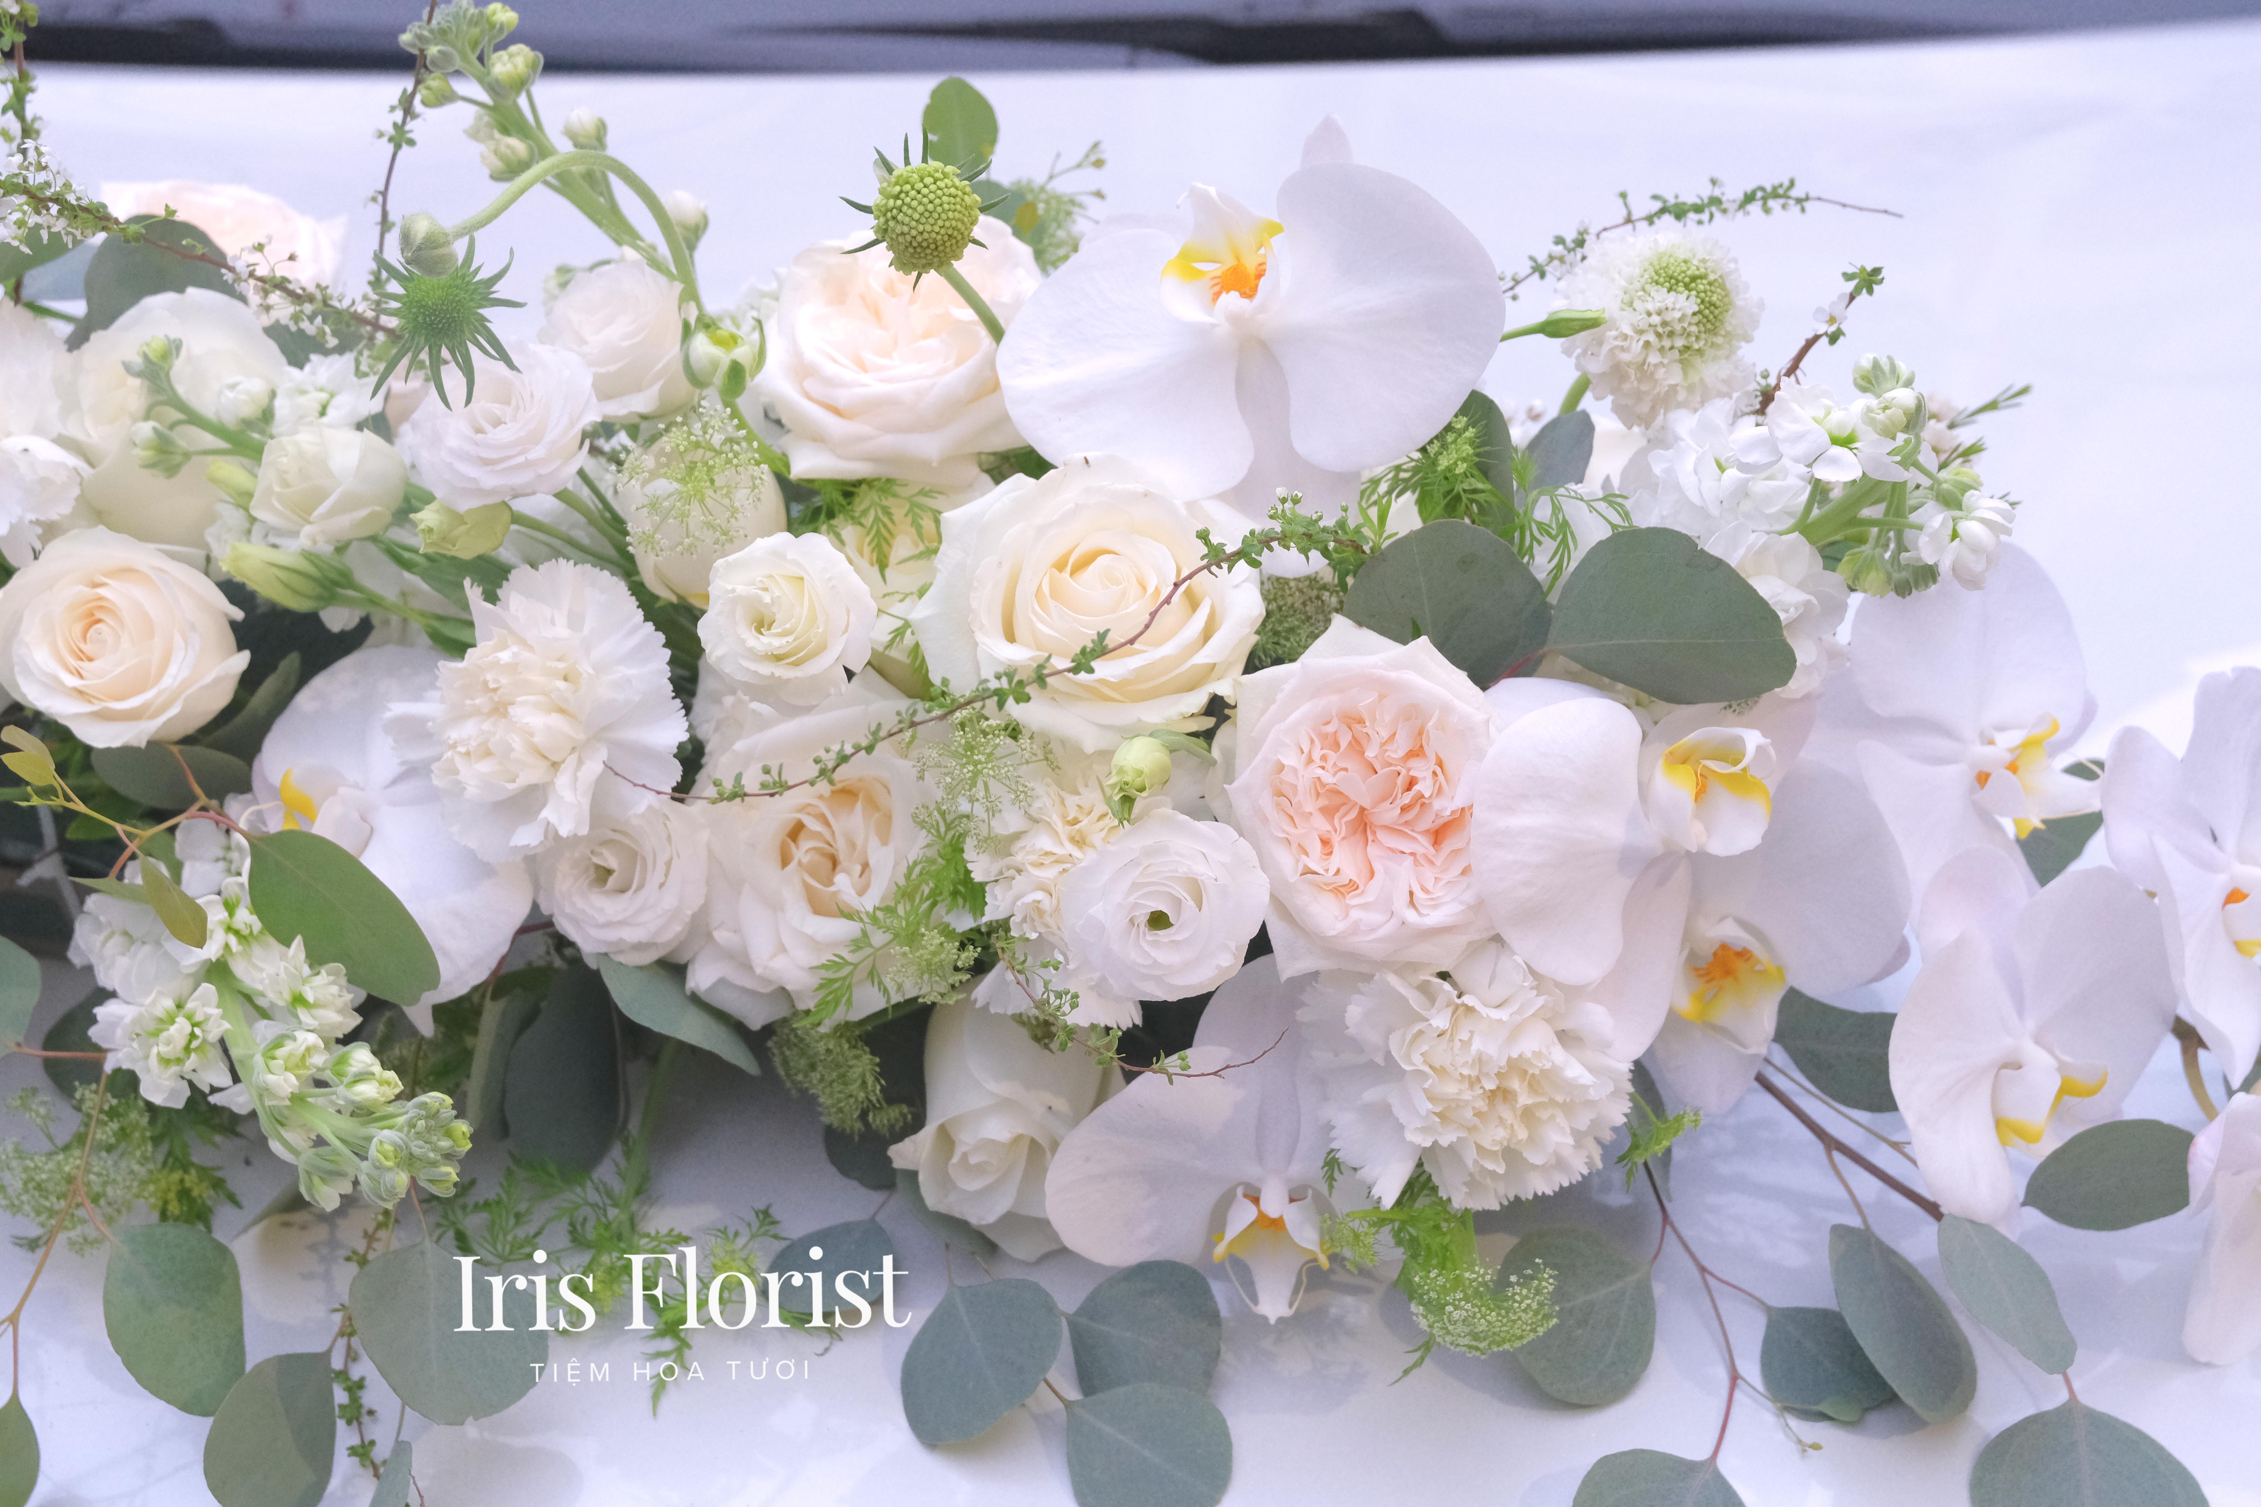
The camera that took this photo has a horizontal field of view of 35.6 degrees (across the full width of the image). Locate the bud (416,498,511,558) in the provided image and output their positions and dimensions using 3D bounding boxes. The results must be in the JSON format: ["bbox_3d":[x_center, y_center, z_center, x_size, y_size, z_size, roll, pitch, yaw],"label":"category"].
[{"bbox_3d":[-0.163,-0.055,0.860,0.025,0.015,0.015,-6,60,-18],"label":"bud"}]

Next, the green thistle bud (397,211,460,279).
[{"bbox_3d":[-0.181,-0.131,0.905,0.018,0.016,0.016,-39,90,-15],"label":"green thistle bud"}]

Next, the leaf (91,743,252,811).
[{"bbox_3d":[-0.248,0.003,0.910,0.042,0.008,0.034,6,41,2],"label":"leaf"}]

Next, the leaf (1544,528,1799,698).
[{"bbox_3d":[0.134,-0.035,0.870,0.062,0.009,0.046,0,72,-3],"label":"leaf"}]

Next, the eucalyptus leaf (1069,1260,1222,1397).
[{"bbox_3d":[0.004,0.145,0.872,0.040,0.008,0.038,22,64,8],"label":"eucalyptus leaf"}]

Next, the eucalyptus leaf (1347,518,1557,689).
[{"bbox_3d":[0.088,-0.040,0.985,0.060,0.010,0.058,-12,69,-1],"label":"eucalyptus leaf"}]

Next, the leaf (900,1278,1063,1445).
[{"bbox_3d":[-0.035,0.144,0.835,0.041,0.008,0.040,-32,59,-22],"label":"leaf"}]

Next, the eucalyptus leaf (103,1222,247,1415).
[{"bbox_3d":[-0.267,0.158,0.985,0.043,0.008,0.057,-26,66,-5],"label":"eucalyptus leaf"}]

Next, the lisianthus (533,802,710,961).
[{"bbox_3d":[-0.145,0.036,1.000,0.050,0.036,0.050,0,78,1],"label":"lisianthus"}]

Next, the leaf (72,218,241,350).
[{"bbox_3d":[-0.258,-0.122,0.935,0.042,0.009,0.046,14,69,2],"label":"leaf"}]

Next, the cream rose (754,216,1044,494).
[{"bbox_3d":[-0.071,-0.122,1.080,0.087,0.060,0.087,1,60,-1],"label":"cream rose"}]

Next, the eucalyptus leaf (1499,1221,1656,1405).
[{"bbox_3d":[0.106,0.134,0.840,0.041,0.008,0.040,-30,63,-21],"label":"eucalyptus leaf"}]

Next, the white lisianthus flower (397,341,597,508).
[{"bbox_3d":[-0.196,-0.102,1.090,0.062,0.038,0.062,2,53,-2],"label":"white lisianthus flower"}]

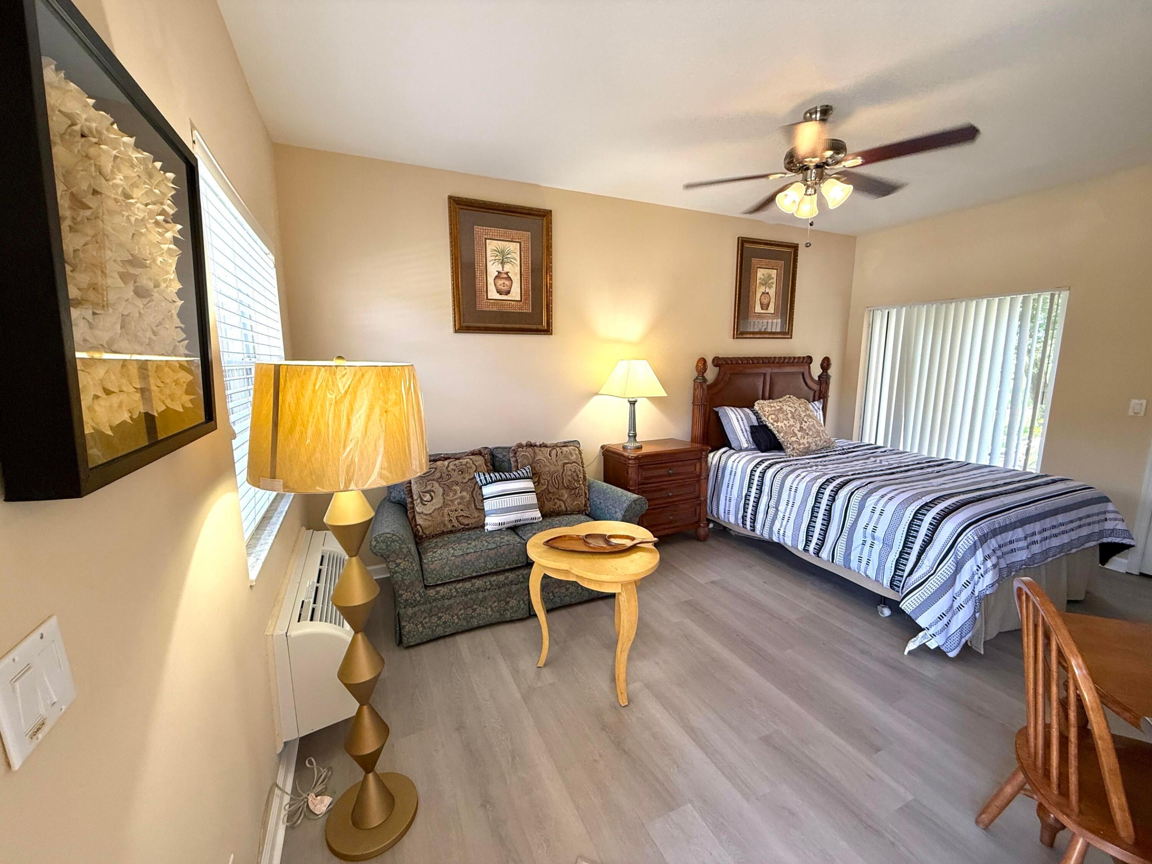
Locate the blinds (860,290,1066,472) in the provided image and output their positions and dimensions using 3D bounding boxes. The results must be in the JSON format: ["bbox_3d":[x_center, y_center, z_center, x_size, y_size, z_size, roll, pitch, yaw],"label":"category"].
[{"bbox_3d":[3.357,-0.203,4.303,0.086,1.962,1.500,-5,10,-25],"label":"blinds"}]

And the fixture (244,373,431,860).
[{"bbox_3d":[-0.686,0.536,1.452,0.458,1.527,0.458,-5,10,-25],"label":"fixture"}]

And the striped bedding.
[{"bbox_3d":[2.272,0.558,3.492,1.894,0.621,2.106,-5,10,-25],"label":"striped bedding"}]

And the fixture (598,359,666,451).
[{"bbox_3d":[0.450,-0.215,3.702,0.391,0.708,0.391,-5,10,-25],"label":"fixture"}]

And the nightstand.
[{"bbox_3d":[0.662,0.516,3.865,0.765,0.792,0.500,-5,10,-25],"label":"nightstand"}]

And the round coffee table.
[{"bbox_3d":[0.099,0.857,2.228,0.621,0.639,0.636,-5,10,-25],"label":"round coffee table"}]

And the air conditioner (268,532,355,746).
[{"bbox_3d":[-1.108,0.771,2.078,0.265,0.405,1.113,-5,10,-25],"label":"air conditioner"}]

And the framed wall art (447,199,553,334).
[{"bbox_3d":[-0.509,-1.155,3.317,0.742,0.900,0.038,-5,10,-25],"label":"framed wall art"}]

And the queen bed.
[{"bbox_3d":[2.230,0.187,3.537,1.848,1.523,2.295,-5,10,-25],"label":"queen bed"}]

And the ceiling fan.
[{"bbox_3d":[1.211,-1.354,2.369,1.273,0.538,1.273,-5,10,-25],"label":"ceiling fan"}]

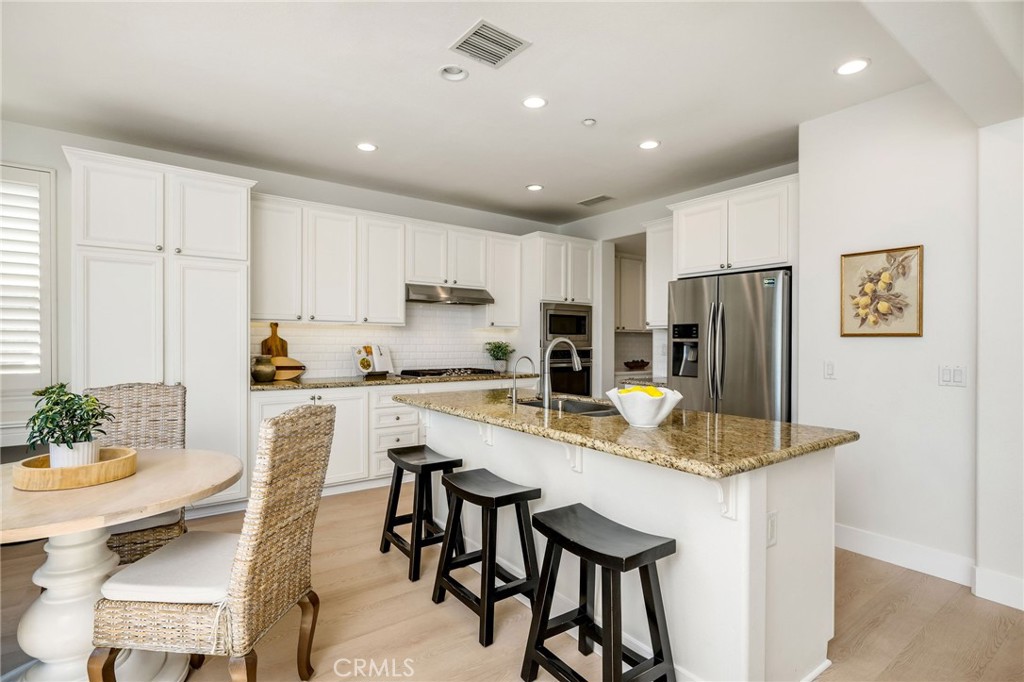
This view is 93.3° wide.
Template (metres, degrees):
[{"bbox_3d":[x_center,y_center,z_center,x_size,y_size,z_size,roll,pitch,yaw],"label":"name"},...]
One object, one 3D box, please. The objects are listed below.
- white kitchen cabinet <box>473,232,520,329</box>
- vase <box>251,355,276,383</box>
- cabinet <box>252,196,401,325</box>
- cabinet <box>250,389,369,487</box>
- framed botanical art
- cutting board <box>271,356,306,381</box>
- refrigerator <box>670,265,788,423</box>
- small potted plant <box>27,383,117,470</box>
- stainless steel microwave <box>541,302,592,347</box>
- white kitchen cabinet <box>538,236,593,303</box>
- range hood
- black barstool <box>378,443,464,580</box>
[{"bbox_3d":[-0.188,-0.633,5.317,0.435,0.980,0.360,0,0,-36],"label":"white kitchen cabinet"},{"bbox_3d":[-1.981,0.221,3.857,0.200,0.215,0.200,0,0,-37],"label":"vase"},{"bbox_3d":[-1.611,-0.652,4.226,1.335,0.980,0.345,0,0,-37],"label":"cabinet"},{"bbox_3d":[-1.727,0.812,4.043,0.895,0.890,0.630,0,0,-36],"label":"cabinet"},{"bbox_3d":[2.121,-0.272,2.791,0.030,0.505,0.390,0,0,-37],"label":"framed botanical art"},{"bbox_3d":[-1.929,0.233,4.059,0.387,0.200,0.030,0,-17,-37],"label":"cutting board"},{"bbox_3d":[1.811,0.388,3.833,0.710,1.770,0.915,0,0,-36],"label":"refrigerator"},{"bbox_3d":[-1.646,0.325,1.800,0.310,0.340,0.310,0,0,-37],"label":"small potted plant"},{"bbox_3d":[0.519,-0.164,5.573,0.755,0.475,0.440,0,0,-37],"label":"stainless steel microwave"},{"bbox_3d":[0.439,-0.768,5.603,0.825,0.705,0.630,0,0,-36],"label":"white kitchen cabinet"},{"bbox_3d":[-0.688,-0.457,4.869,0.900,0.155,0.500,0,0,-36],"label":"range hood"},{"bbox_3d":[-0.496,0.949,2.772,0.340,0.610,0.470,0,0,-37],"label":"black barstool"}]

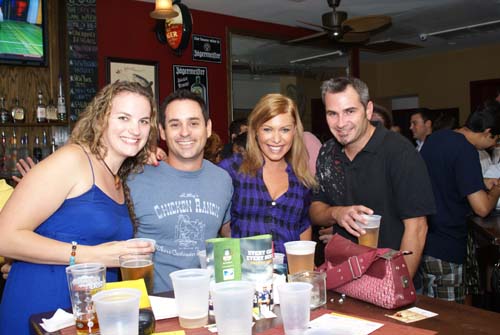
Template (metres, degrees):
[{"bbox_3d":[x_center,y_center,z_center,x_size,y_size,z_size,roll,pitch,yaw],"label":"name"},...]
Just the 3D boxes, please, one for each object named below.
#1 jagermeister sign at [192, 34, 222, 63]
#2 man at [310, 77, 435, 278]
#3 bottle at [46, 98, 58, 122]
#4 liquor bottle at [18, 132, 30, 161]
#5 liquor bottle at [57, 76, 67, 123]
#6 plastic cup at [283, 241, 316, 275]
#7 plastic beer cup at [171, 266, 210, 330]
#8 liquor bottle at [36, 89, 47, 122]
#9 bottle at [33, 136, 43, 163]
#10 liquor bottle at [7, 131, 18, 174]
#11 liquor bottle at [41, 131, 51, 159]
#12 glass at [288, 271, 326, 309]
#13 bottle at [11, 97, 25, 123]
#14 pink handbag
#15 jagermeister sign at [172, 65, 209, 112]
[{"bbox_3d":[-0.509,-1.414,6.000,0.405,0.302,0.010,-3,4,-39],"label":"jagermeister sign"},{"bbox_3d":[0.465,0.565,1.840,0.500,1.750,0.370,-1,1,36],"label":"man"},{"bbox_3d":[-1.913,-0.542,4.850,0.107,0.220,0.085,-3,4,-30],"label":"bottle"},{"bbox_3d":[-2.139,-0.166,4.750,0.088,0.335,0.088,-3,4,-30],"label":"liquor bottle"},{"bbox_3d":[-1.732,-0.638,4.600,0.080,0.430,0.080,-2,1,-25],"label":"liquor bottle"},{"bbox_3d":[0.149,0.285,1.470,0.094,0.122,0.094,-2,1,0],"label":"plastic cup"},{"bbox_3d":[-0.131,0.297,1.130,0.092,0.121,0.092,-1,3,0],"label":"plastic beer cup"},{"bbox_3d":[-1.899,-0.553,4.560,0.085,0.295,0.085,-2,1,-25],"label":"liquor bottle"},{"bbox_3d":[-1.844,-0.113,4.350,0.085,0.300,0.085,-2,1,-25],"label":"bottle"},{"bbox_3d":[-2.017,-0.132,4.270,0.088,0.360,0.088,-2,1,-25],"label":"liquor bottle"},{"bbox_3d":[-1.787,-0.140,4.380,0.083,0.350,0.083,-2,1,-25],"label":"liquor bottle"},{"bbox_3d":[0.150,0.307,1.276,0.067,0.076,0.067,-3,4,-37],"label":"glass"},{"bbox_3d":[-2.047,-0.509,4.420,0.115,0.225,0.080,-2,1,-25],"label":"bottle"},{"bbox_3d":[0.311,0.264,1.340,0.107,0.152,0.230,-3,5,-39],"label":"pink handbag"},{"bbox_3d":[-0.684,-0.888,5.886,0.465,0.610,0.010,-3,4,-39],"label":"jagermeister sign"}]

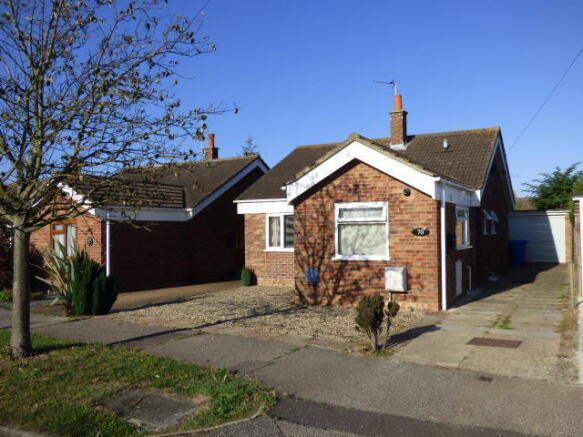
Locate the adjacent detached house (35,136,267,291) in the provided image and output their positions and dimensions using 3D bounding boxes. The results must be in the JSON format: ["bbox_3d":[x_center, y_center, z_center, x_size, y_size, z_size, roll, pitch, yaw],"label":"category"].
[{"bbox_3d":[-5.568,-0.518,20.876,7.600,5.600,12.000,-1,-1,30],"label":"adjacent detached house"}]

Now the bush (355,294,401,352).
[{"bbox_3d":[1.159,1.380,6.758,0.560,0.720,0.460,0,-1,0],"label":"bush"}]

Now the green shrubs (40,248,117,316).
[{"bbox_3d":[-4.433,1.302,10.614,1.380,1.330,1.100,0,-1,0],"label":"green shrubs"}]

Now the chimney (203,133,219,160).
[{"bbox_3d":[-3.473,-3.081,22.086,0.500,1.150,0.500,-1,-1,30],"label":"chimney"}]

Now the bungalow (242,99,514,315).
[{"bbox_3d":[2.481,-0.827,16.429,7.600,5.700,11.900,-1,-1,30],"label":"bungalow"}]

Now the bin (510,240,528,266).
[{"bbox_3d":[9.301,1.371,20.585,0.580,1.060,0.700,-1,-1,30],"label":"bin"}]

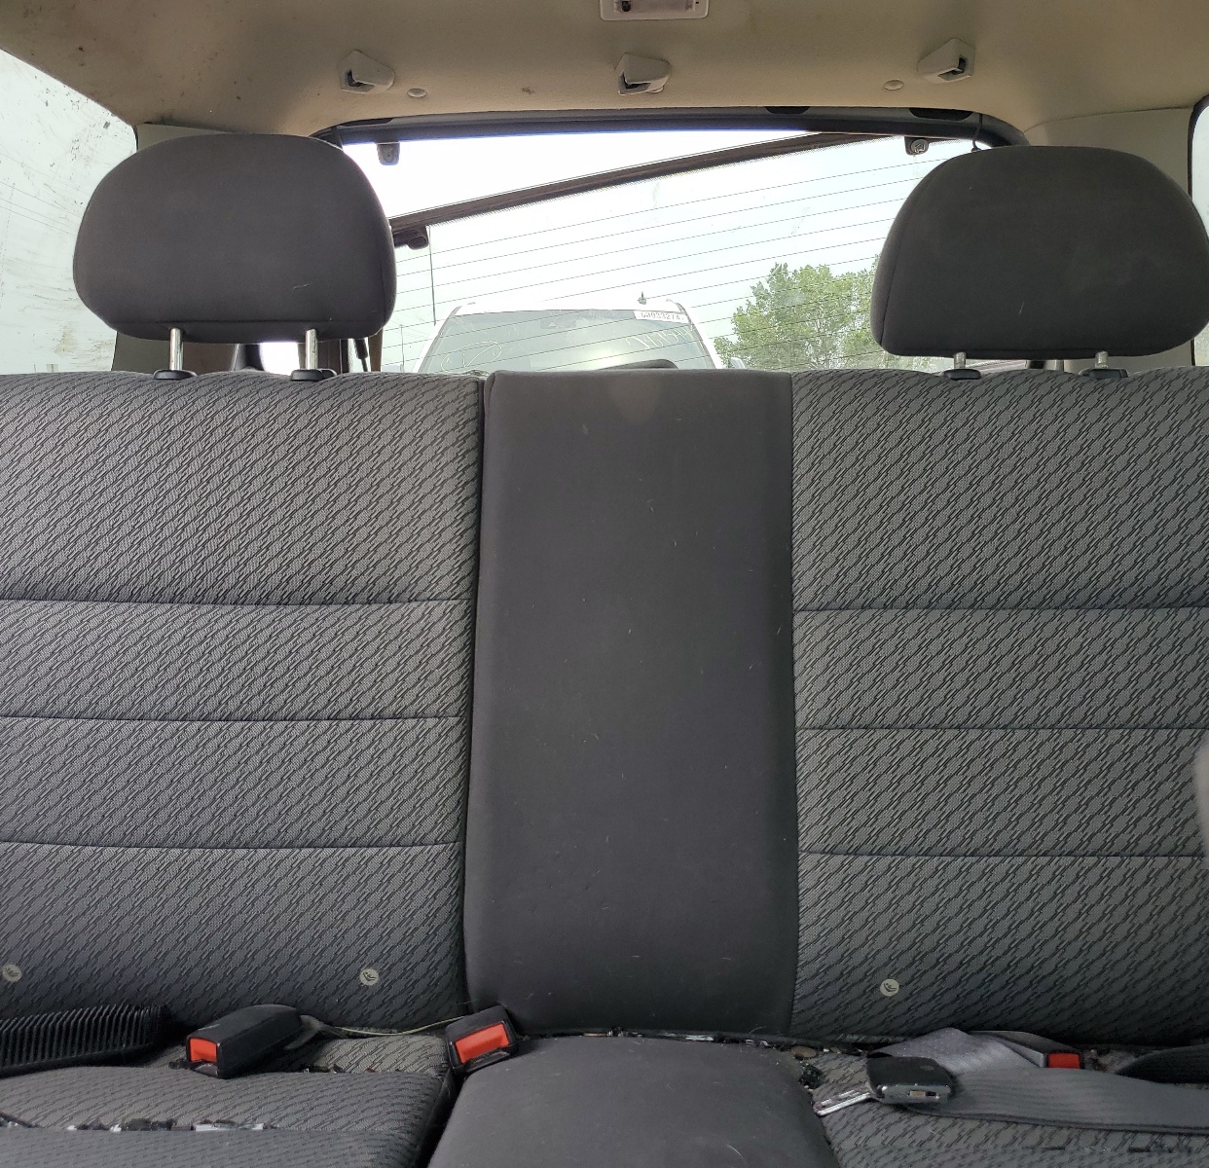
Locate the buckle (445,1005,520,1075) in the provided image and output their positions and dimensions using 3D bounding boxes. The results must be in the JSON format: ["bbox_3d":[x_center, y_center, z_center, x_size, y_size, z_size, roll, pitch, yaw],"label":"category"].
[{"bbox_3d":[-0.093,0.343,0.880,0.049,0.027,0.072,-19,-11,-11],"label":"buckle"}]

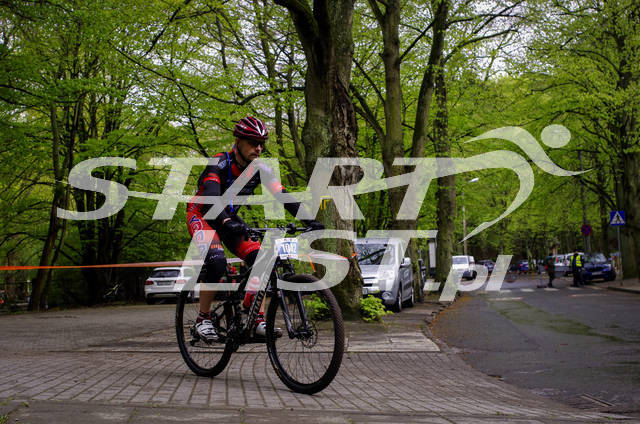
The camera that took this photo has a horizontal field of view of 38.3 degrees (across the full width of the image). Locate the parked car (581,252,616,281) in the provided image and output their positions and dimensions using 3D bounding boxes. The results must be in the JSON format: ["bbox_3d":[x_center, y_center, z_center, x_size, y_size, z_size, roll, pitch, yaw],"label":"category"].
[{"bbox_3d":[14.720,2.950,48.900,1.800,1.480,4.450,-4,-4,20],"label":"parked car"}]

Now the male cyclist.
[{"bbox_3d":[-0.505,0.125,6.190,0.740,1.530,0.920,1,-3,-40],"label":"male cyclist"}]

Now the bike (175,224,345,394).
[{"bbox_3d":[-0.460,0.625,6.160,0.720,1.050,1.860,1,-3,-40],"label":"bike"}]

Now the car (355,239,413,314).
[{"bbox_3d":[1.340,1.620,23.750,1.830,1.810,4.380,-3,-4,12],"label":"car"}]

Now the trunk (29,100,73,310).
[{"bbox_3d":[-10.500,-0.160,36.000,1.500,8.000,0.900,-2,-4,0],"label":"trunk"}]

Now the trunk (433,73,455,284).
[{"bbox_3d":[5.930,-1.500,44.000,0.800,10.400,0.800,-2,-4,0],"label":"trunk"}]

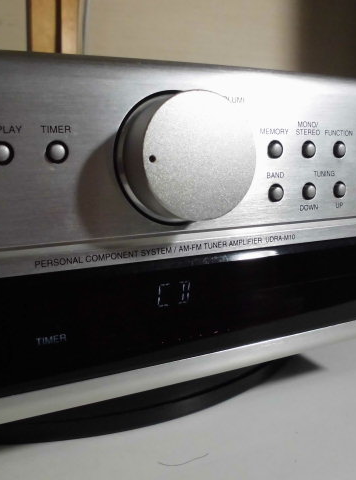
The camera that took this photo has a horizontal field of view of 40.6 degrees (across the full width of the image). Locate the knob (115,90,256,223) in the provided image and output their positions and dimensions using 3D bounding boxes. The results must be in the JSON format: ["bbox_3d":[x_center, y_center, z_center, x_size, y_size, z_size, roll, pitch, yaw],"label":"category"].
[{"bbox_3d":[0.003,-0.022,0.132,0.037,0.037,0.016,-6,8,-26],"label":"knob"}]

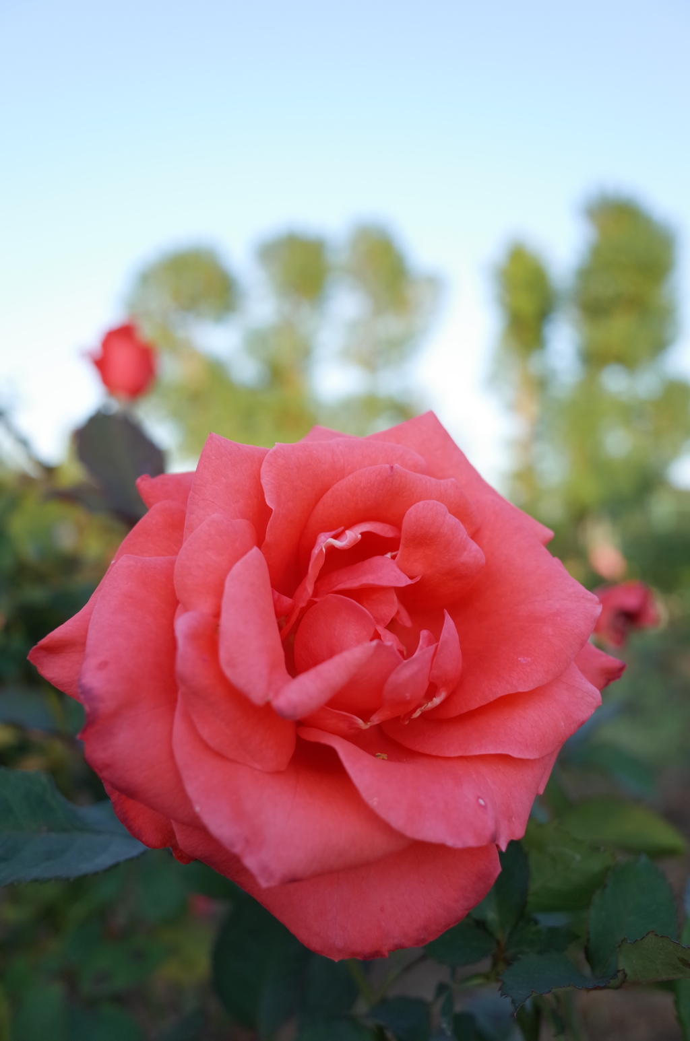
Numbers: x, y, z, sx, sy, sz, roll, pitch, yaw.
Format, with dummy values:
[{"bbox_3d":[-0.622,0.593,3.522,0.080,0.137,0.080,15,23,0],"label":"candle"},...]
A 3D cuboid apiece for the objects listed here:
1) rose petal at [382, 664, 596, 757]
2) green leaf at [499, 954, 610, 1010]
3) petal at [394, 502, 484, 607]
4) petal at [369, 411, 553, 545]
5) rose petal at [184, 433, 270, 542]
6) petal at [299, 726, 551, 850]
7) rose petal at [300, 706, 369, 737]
[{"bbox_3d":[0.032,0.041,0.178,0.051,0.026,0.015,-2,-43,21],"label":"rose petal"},{"bbox_3d":[0.051,0.113,0.198,0.028,0.006,0.015,3,32,5],"label":"green leaf"},{"bbox_3d":[0.022,0.008,0.184,0.021,0.025,0.012,0,-5,15],"label":"petal"},{"bbox_3d":[0.029,-0.011,0.205,0.047,0.035,0.015,0,-5,0],"label":"petal"},{"bbox_3d":[-0.025,-0.006,0.178,0.023,0.029,0.011,6,-10,-14],"label":"rose petal"},{"bbox_3d":[0.017,0.057,0.172,0.050,0.026,0.018,0,-35,-5],"label":"petal"},{"bbox_3d":[-0.002,0.040,0.163,0.016,0.009,0.010,0,0,0],"label":"rose petal"}]

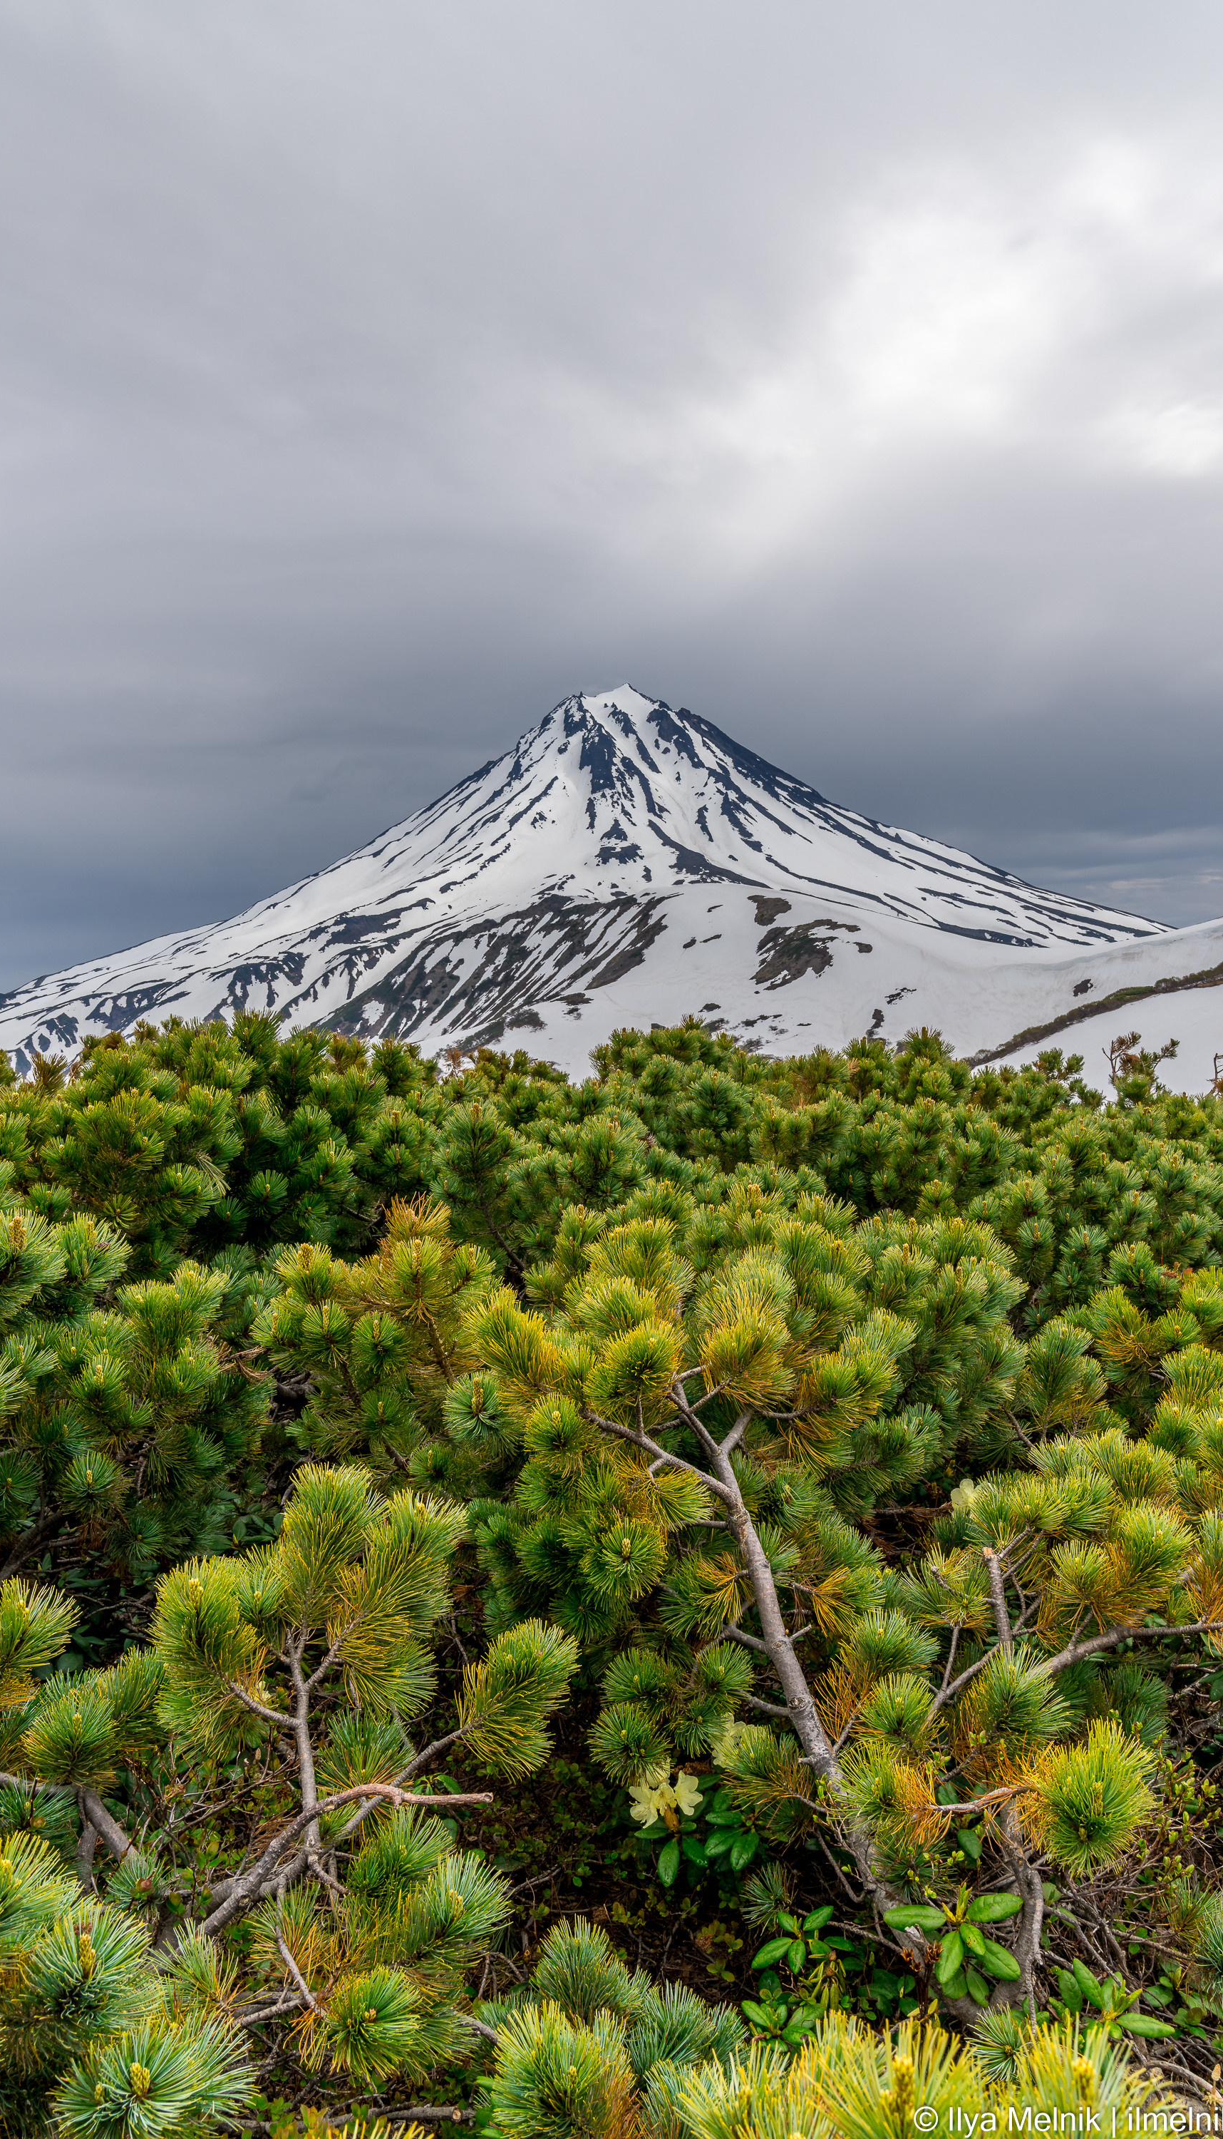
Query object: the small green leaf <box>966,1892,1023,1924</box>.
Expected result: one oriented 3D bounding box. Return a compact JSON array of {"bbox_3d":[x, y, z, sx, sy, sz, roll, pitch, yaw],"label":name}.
[{"bbox_3d":[0.387,0.849,1.743,0.060,0.009,0.027,-17,42,-6],"label":"small green leaf"}]

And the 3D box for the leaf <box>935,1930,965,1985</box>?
[{"bbox_3d":[0.332,0.872,1.690,0.023,0.009,0.053,13,48,29],"label":"leaf"}]

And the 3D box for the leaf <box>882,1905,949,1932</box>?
[{"bbox_3d":[0.306,0.854,1.732,0.063,0.009,0.026,-1,42,9],"label":"leaf"}]

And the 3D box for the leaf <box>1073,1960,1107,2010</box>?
[{"bbox_3d":[0.465,0.892,1.680,0.024,0.009,0.050,-16,46,-17],"label":"leaf"}]

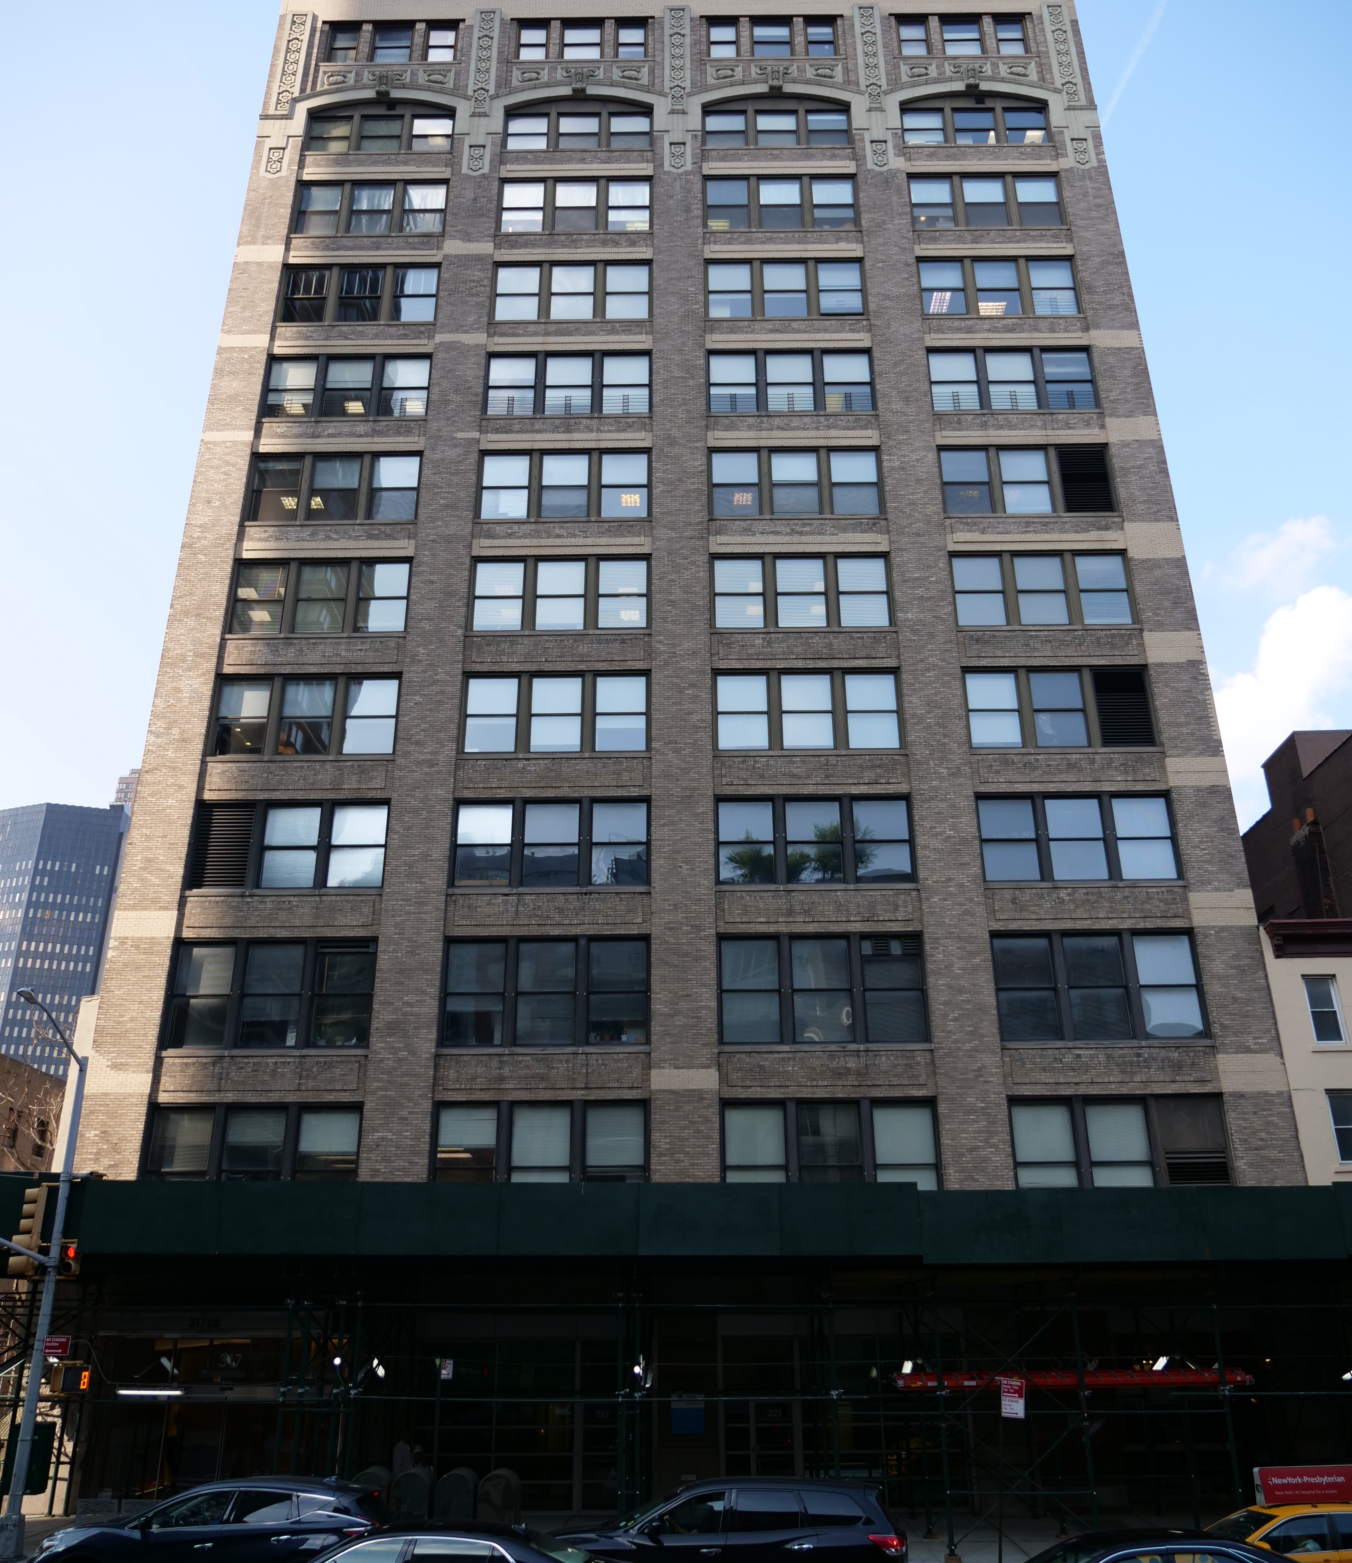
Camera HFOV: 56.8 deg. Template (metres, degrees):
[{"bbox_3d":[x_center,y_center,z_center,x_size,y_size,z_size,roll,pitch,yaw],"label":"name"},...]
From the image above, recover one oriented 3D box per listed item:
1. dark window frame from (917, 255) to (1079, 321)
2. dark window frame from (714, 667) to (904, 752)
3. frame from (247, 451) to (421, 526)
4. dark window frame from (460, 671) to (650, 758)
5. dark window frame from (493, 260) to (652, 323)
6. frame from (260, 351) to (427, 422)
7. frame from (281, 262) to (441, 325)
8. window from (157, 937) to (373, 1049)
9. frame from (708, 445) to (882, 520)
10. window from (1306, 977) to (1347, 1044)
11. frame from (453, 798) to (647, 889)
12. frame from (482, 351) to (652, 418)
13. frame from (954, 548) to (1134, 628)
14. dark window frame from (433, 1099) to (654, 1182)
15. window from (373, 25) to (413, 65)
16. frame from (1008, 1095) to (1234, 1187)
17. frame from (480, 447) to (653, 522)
[{"bbox_3d":[10.184,-15.680,39.611,4.828,2.704,0.200,0,-24,0],"label":"dark window frame"},{"bbox_3d":[3.372,-1.822,32.215,4.778,2.426,0.220,-1,-24,0],"label":"dark window frame"},{"bbox_3d":[-10.002,-8.625,36.737,4.867,2.614,0.200,0,-24,0],"label":"frame"},{"bbox_3d":[-3.224,-1.837,33.654,5.035,2.540,0.200,0,-24,0],"label":"dark window frame"},{"bbox_3d":[-3.326,-15.594,39.737,4.987,2.587,0.200,0,-24,0],"label":"dark window frame"},{"bbox_3d":[-9.517,-11.426,36.173,4.727,2.509,0.300,-1,-24,0],"label":"frame"},{"bbox_3d":[-9.550,-14.860,38.068,4.655,2.522,0.220,-1,-24,0],"label":"frame"},{"bbox_3d":[-9.650,5.067,29.827,4.838,2.754,0.200,-1,-24,1],"label":"window"},{"bbox_3d":[3.265,-8.302,34.689,4.730,2.506,0.300,-1,-24,0],"label":"frame"},{"bbox_3d":[15.698,5.532,30.167,0.760,1.611,0.200,0,-24,0],"label":"window"},{"bbox_3d":[-3.119,1.552,31.271,4.776,2.357,0.200,-1,-24,1],"label":"frame"},{"bbox_3d":[-3.206,-11.797,37.085,4.935,2.510,0.200,-1,-24,1],"label":"frame"},{"bbox_3d":[9.678,-5.152,33.256,4.630,2.485,0.300,-1,-24,0],"label":"frame"},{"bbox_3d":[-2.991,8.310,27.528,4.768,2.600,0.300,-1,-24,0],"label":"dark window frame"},{"bbox_3d":[-10.107,-26.281,44.544,1.228,2.054,0.200,0,-24,0],"label":"window"},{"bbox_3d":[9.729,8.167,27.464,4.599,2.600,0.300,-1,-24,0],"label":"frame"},{"bbox_3d":[-3.095,-8.253,34.730,4.739,2.460,0.300,-1,-24,0],"label":"frame"}]

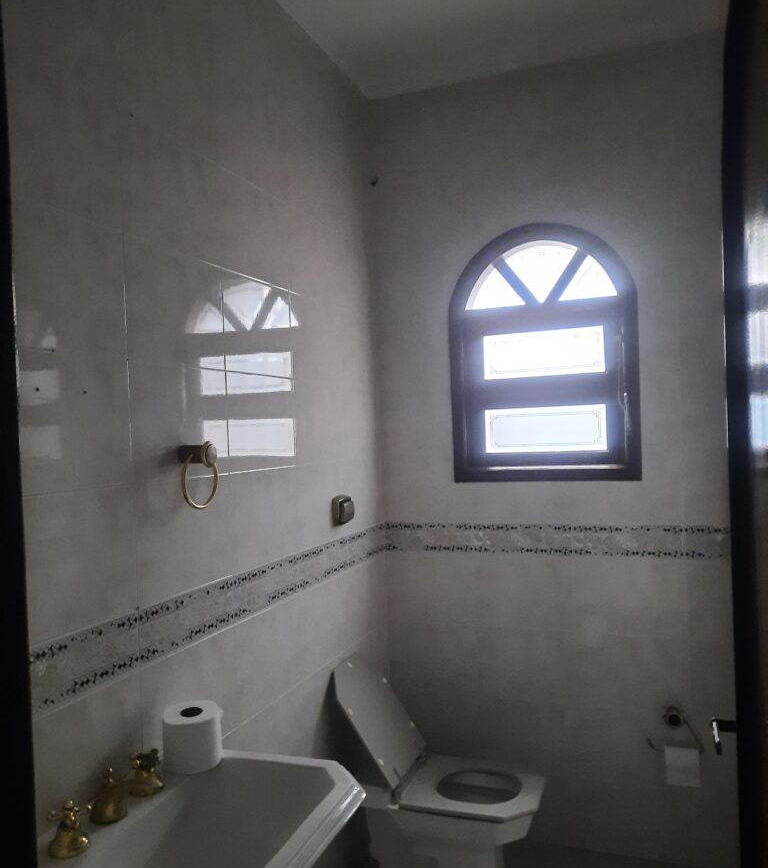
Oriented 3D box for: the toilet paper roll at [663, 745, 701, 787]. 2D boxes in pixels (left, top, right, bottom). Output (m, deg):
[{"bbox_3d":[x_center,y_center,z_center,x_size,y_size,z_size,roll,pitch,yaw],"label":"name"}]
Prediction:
[{"bbox_3d":[0.965,1.069,2.395,0.106,0.111,0.080,-2,0,21],"label":"toilet paper roll"}]

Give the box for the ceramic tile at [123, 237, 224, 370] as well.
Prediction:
[{"bbox_3d":[-0.460,-0.277,1.643,0.010,0.252,0.348,-2,0,21],"label":"ceramic tile"}]

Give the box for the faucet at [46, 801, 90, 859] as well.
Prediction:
[{"bbox_3d":[-0.517,0.636,1.207,0.068,0.077,0.068,-2,0,21],"label":"faucet"}]

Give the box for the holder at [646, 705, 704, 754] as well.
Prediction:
[{"bbox_3d":[0.945,0.965,2.403,0.168,0.141,0.080,-2,0,21],"label":"holder"}]

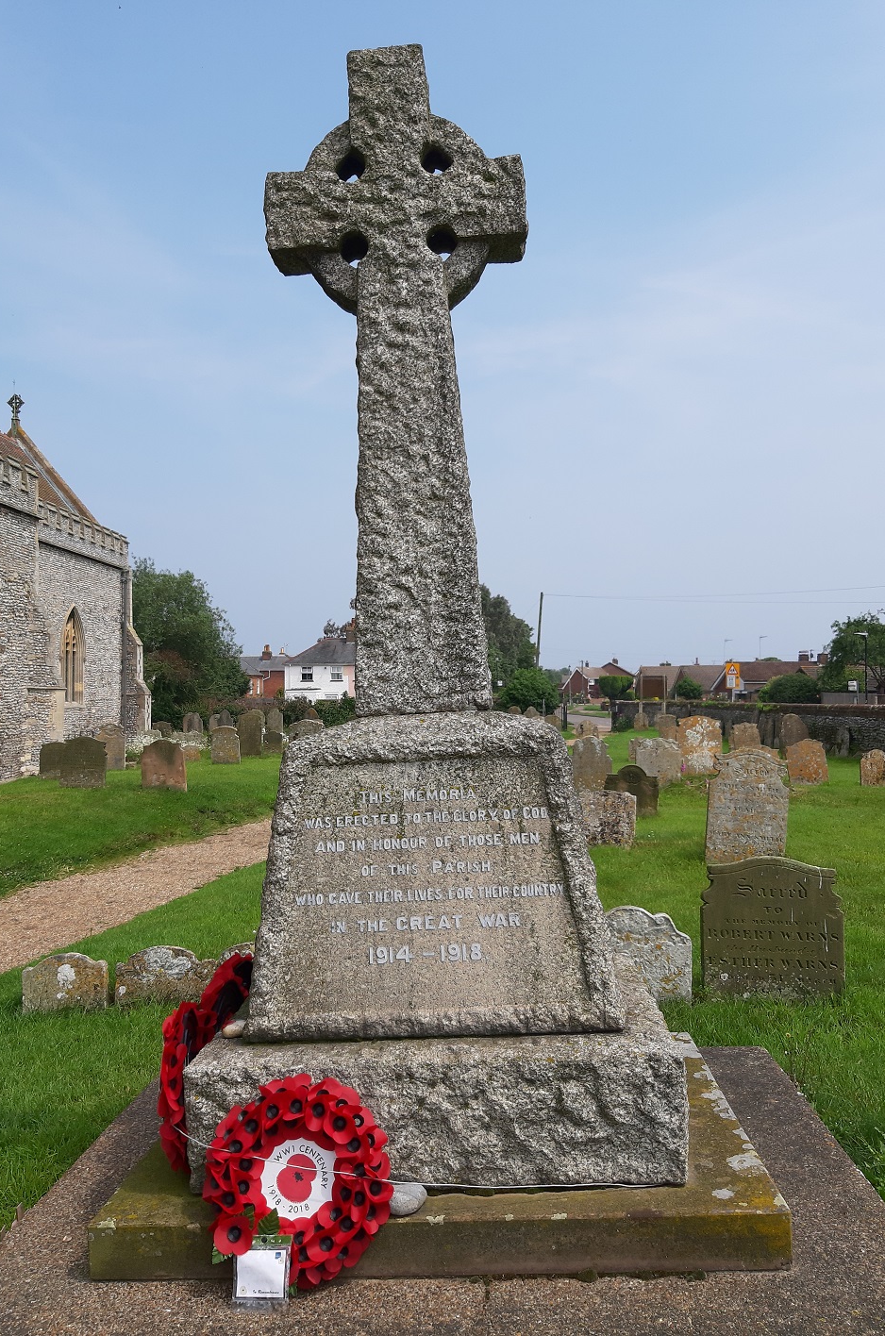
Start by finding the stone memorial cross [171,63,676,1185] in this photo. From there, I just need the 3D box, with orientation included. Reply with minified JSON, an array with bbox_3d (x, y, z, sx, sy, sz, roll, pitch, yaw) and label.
[{"bbox_3d":[-0.062,-0.265,3.365,1.340,3.360,1.070,-2,-2,3],"label":"stone memorial cross"}]

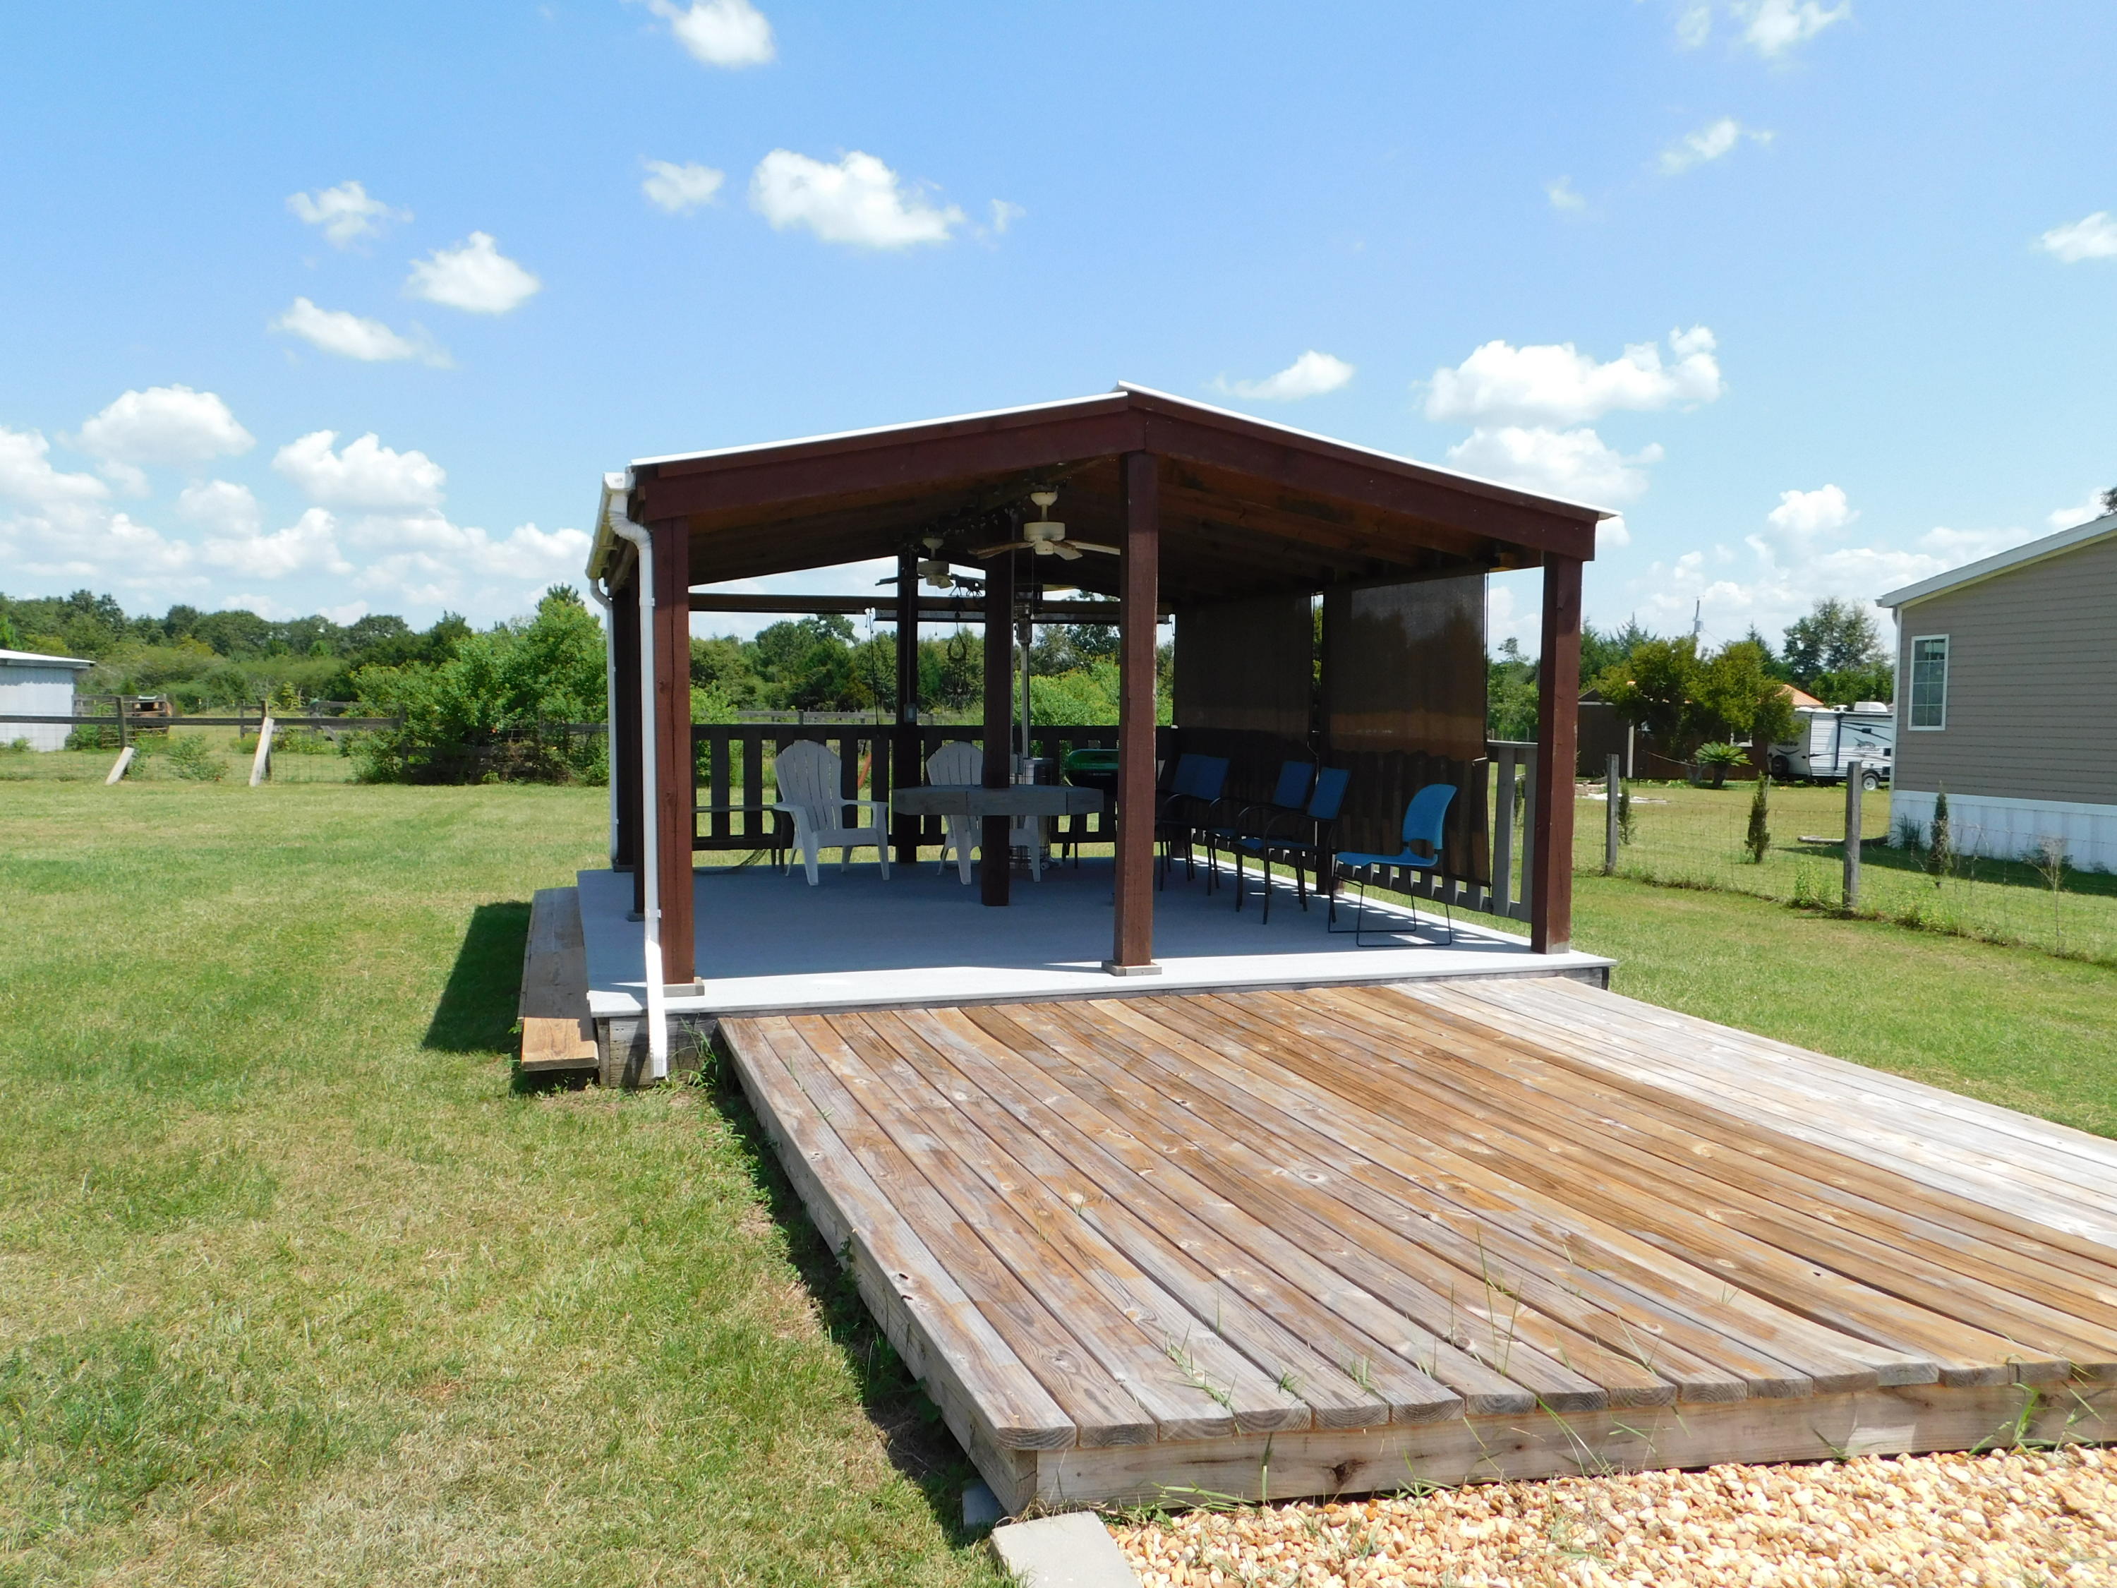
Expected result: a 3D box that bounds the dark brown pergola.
[{"bbox_3d":[-0.304,-0.523,9.428,5.019,2.991,5.546,0,3,-18],"label":"dark brown pergola"}]

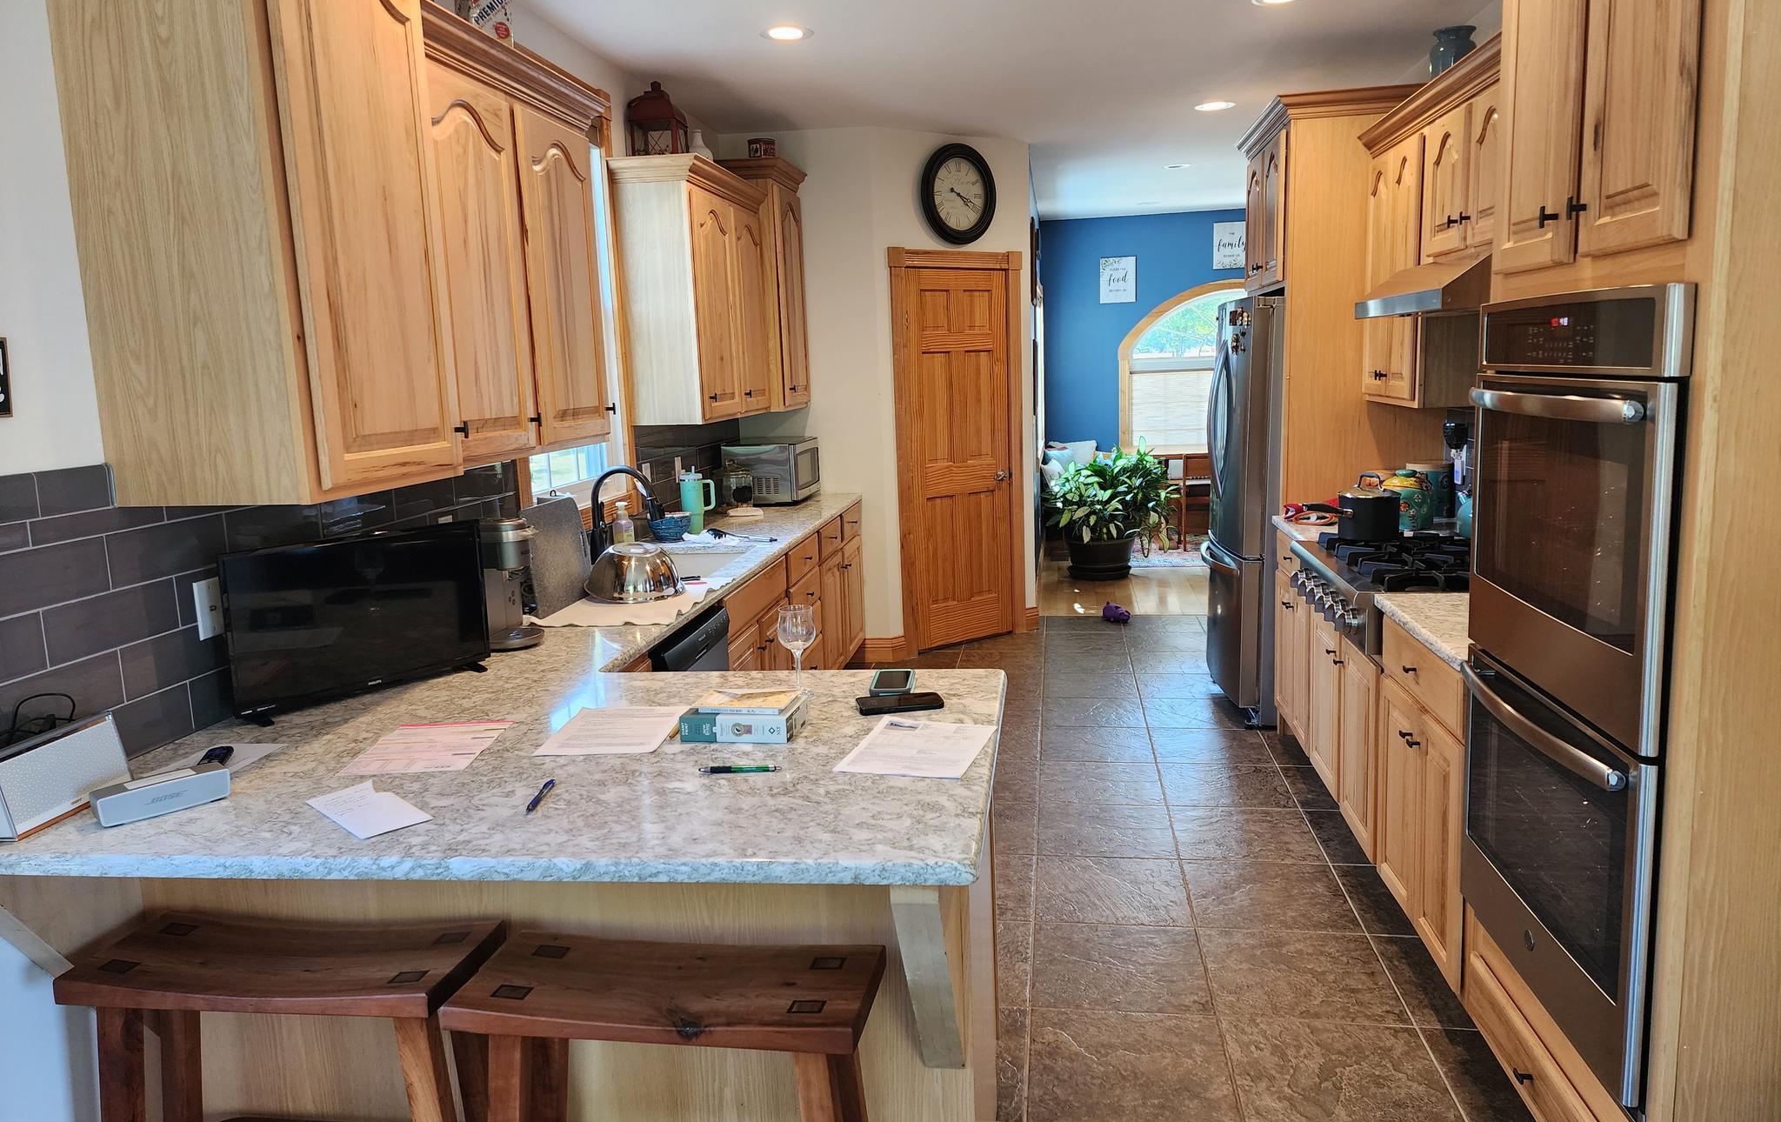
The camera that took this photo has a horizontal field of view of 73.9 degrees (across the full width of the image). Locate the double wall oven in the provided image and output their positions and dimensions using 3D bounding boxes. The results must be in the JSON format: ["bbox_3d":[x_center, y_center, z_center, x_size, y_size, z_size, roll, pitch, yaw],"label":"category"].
[{"bbox_3d":[1.428,0.187,2.084,0.630,1.292,0.755,-1,9,8],"label":"double wall oven"}]

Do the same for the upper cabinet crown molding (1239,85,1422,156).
[{"bbox_3d":[1.851,-1.797,4.921,0.638,0.098,1.050,-1,9,8],"label":"upper cabinet crown molding"}]

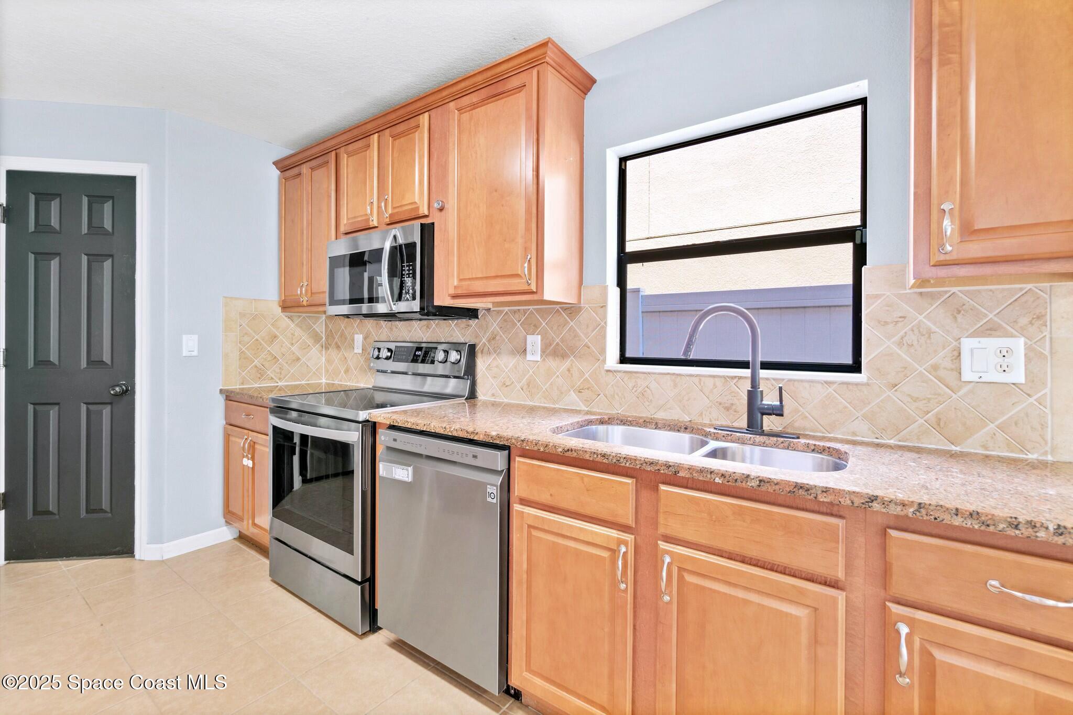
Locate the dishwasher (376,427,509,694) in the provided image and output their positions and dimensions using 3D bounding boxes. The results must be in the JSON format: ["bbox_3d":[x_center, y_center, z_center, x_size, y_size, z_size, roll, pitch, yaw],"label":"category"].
[{"bbox_3d":[-0.190,0.695,1.810,0.603,0.840,0.610,2,1,35],"label":"dishwasher"}]

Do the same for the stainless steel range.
[{"bbox_3d":[-0.839,0.521,2.281,0.762,1.204,0.690,2,1,35],"label":"stainless steel range"}]

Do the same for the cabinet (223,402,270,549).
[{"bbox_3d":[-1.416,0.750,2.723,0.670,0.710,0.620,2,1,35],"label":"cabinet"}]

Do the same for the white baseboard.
[{"bbox_3d":[-1.972,1.055,2.569,0.085,0.085,0.440,2,1,35],"label":"white baseboard"}]

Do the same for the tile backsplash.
[{"bbox_3d":[-0.215,-0.043,1.882,3.550,0.540,0.630,2,1,35],"label":"tile backsplash"}]

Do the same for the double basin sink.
[{"bbox_3d":[0.459,0.375,1.354,0.810,0.200,0.460,2,1,35],"label":"double basin sink"}]

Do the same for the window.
[{"bbox_3d":[0.766,-0.427,1.809,0.905,0.945,0.070,2,1,35],"label":"window"}]

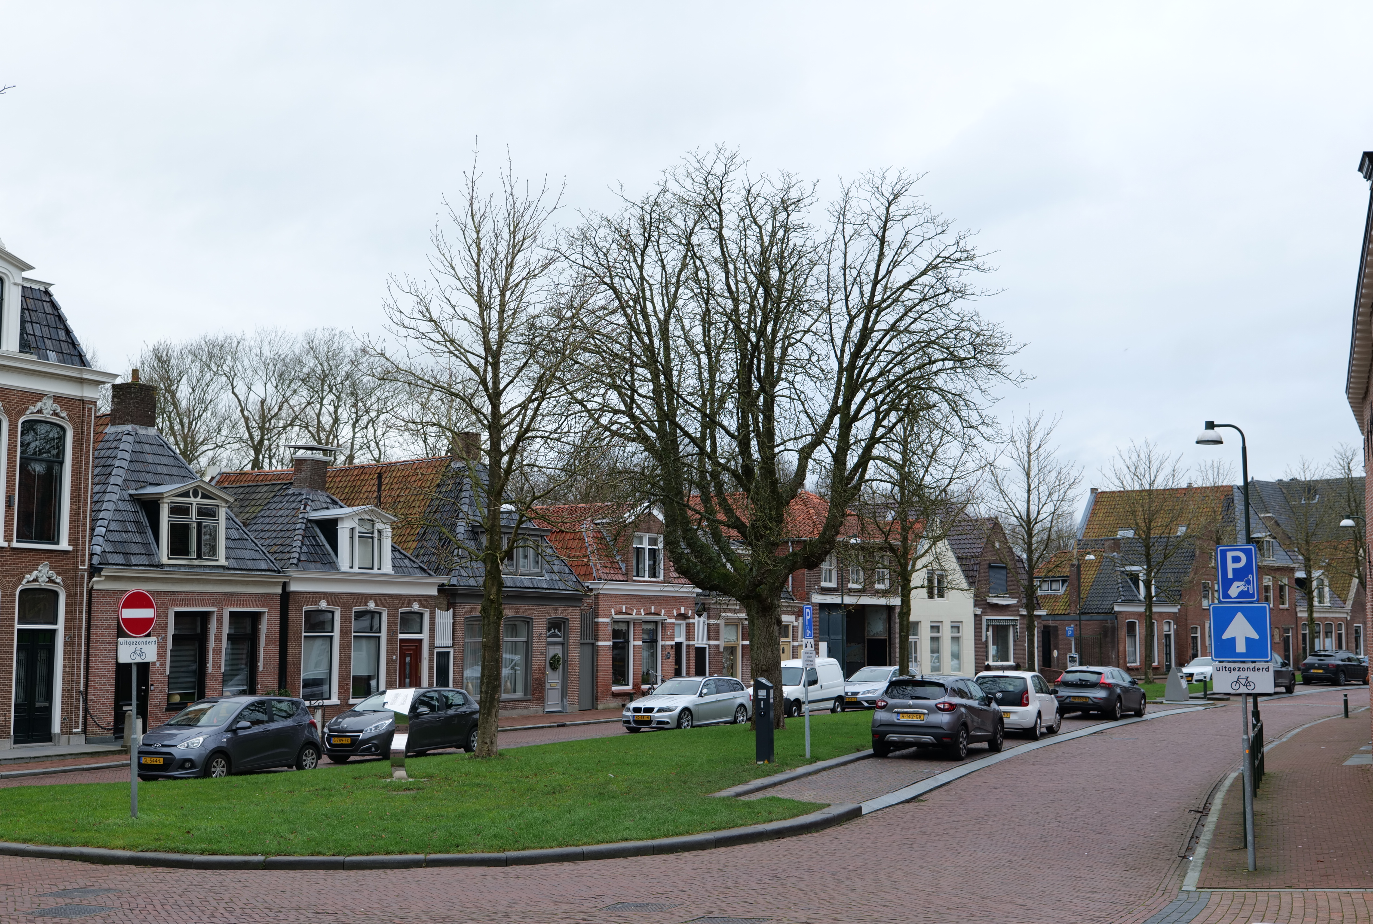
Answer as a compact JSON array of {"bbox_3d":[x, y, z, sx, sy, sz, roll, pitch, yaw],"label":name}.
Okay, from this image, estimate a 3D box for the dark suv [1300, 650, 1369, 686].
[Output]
[{"bbox_3d":[29.015,9.158,73.667,1.760,1.510,4.160,-5,-8,43],"label":"dark suv"}]

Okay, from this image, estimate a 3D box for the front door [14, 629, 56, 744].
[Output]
[{"bbox_3d":[-13.637,4.689,34.640,0.080,2.355,0.963,-3,-7,30],"label":"front door"}]

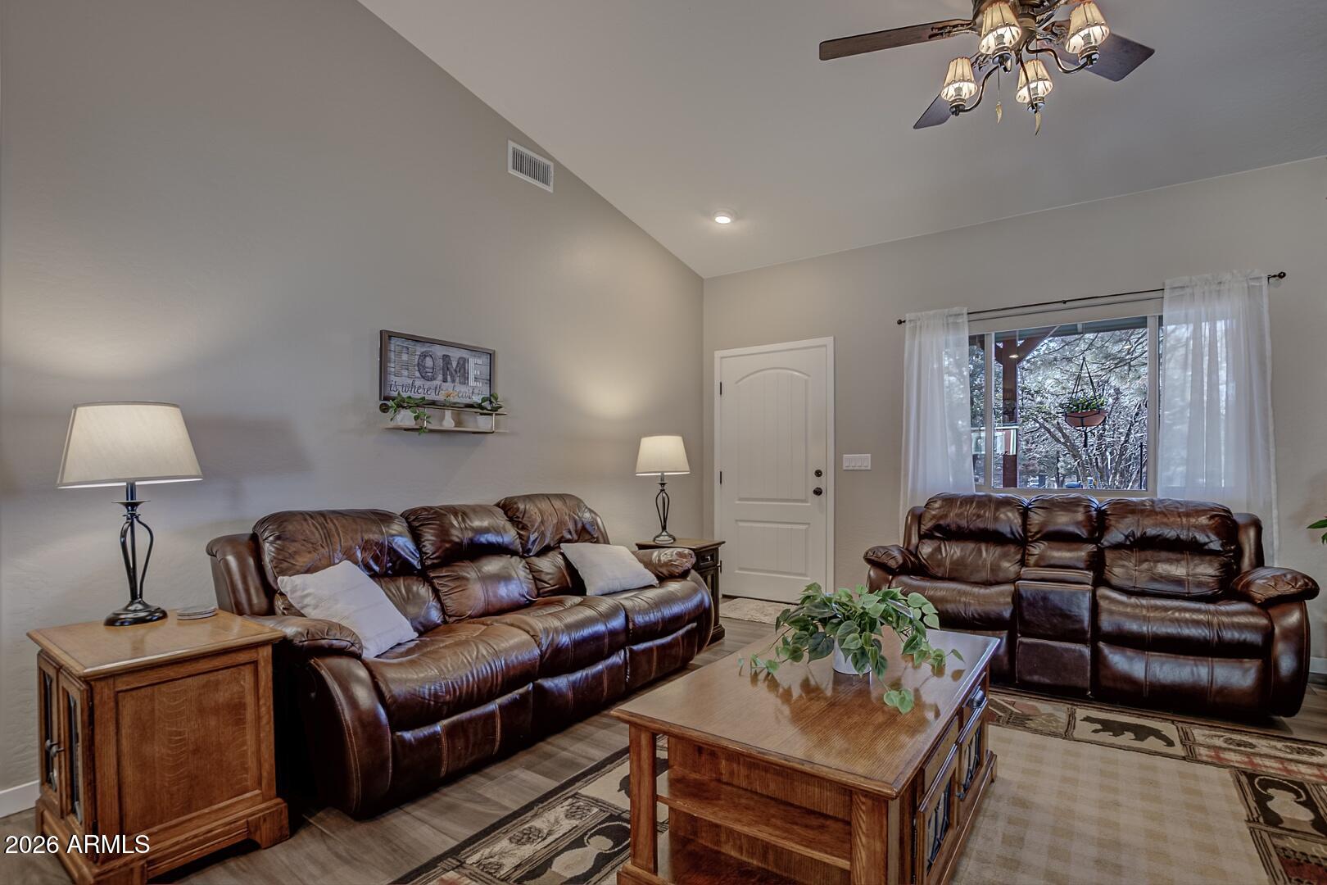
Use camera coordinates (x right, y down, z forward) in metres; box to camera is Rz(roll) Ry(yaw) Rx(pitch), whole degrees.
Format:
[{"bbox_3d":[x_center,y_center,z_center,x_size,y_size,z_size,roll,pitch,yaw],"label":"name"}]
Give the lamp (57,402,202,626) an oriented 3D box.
[{"bbox_3d":[-1.739,0.231,1.810,0.345,0.705,0.345,-1,-2,38],"label":"lamp"}]

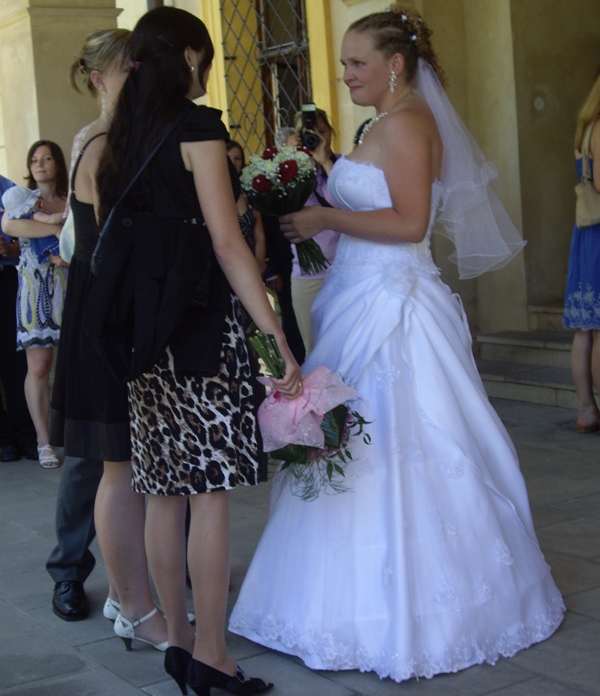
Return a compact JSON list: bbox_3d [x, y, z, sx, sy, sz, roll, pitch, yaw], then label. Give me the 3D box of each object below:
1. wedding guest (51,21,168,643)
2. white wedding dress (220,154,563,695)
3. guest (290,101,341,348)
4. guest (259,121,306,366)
[{"bbox_3d":[-0.494,-0.017,3.592,0.400,1.741,0.450,-6,6,-22],"label":"wedding guest"},{"bbox_3d":[0.238,0.139,3.572,0.980,1.342,0.920,-4,6,-6],"label":"white wedding dress"},{"bbox_3d":[0.118,-0.266,5.915,0.500,1.687,0.420,-3,6,8],"label":"guest"},{"bbox_3d":[-0.055,-0.258,6.218,0.380,1.633,0.500,0,7,35],"label":"guest"}]

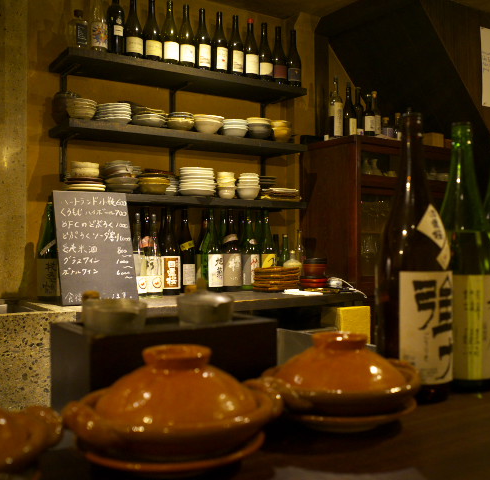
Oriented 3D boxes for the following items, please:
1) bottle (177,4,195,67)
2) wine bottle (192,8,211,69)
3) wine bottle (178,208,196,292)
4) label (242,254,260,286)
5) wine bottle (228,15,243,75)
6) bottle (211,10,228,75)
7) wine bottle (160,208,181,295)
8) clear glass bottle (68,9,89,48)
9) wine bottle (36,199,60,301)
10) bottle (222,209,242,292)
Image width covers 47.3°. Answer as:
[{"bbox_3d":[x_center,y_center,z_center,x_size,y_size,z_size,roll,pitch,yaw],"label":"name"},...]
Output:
[{"bbox_3d":[-0.263,-0.905,2.513,0.077,0.298,0.077,0,1,-12],"label":"bottle"},{"bbox_3d":[-0.198,-0.937,2.637,0.081,0.299,0.081,0,0,-25],"label":"wine bottle"},{"bbox_3d":[-0.284,0.058,2.700,0.104,0.395,0.104,0,-1,-23],"label":"wine bottle"},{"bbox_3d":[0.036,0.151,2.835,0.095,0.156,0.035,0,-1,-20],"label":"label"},{"bbox_3d":[-0.045,-0.936,2.724,0.081,0.299,0.081,0,0,0],"label":"wine bottle"},{"bbox_3d":[-0.123,-0.968,2.765,0.077,0.298,0.077,0,-1,0],"label":"bottle"},{"bbox_3d":[-0.349,0.051,2.620,0.105,0.398,0.105,0,0,-10],"label":"wine bottle"},{"bbox_3d":[-0.668,-0.840,2.260,0.078,0.175,0.075,0,1,-20],"label":"clear glass bottle"},{"bbox_3d":[-0.808,0.051,2.325,0.105,0.398,0.105,0,-1,-27],"label":"wine bottle"},{"bbox_3d":[-0.061,0.037,2.630,0.105,0.395,0.105,0,1,0],"label":"bottle"}]

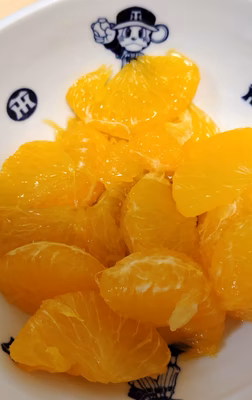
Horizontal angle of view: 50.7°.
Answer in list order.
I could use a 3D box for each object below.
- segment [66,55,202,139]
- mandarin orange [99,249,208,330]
[{"bbox_3d":[0.004,-0.062,0.157,0.071,0.024,0.043,-8,84,-1],"label":"segment"},{"bbox_3d":[0.015,0.048,0.142,0.053,0.032,0.038,7,74,2],"label":"mandarin orange"}]

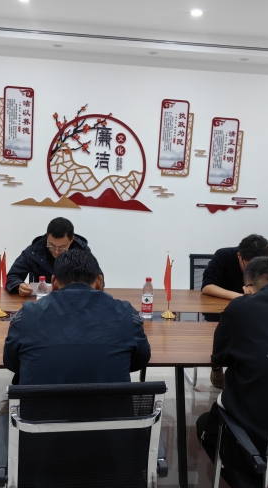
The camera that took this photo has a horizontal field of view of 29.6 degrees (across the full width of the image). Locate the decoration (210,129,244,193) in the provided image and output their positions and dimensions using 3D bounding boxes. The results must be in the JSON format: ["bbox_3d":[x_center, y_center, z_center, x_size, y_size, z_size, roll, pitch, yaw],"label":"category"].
[{"bbox_3d":[1.080,-0.956,5.873,0.343,0.707,0.030,1,9,-7],"label":"decoration"}]

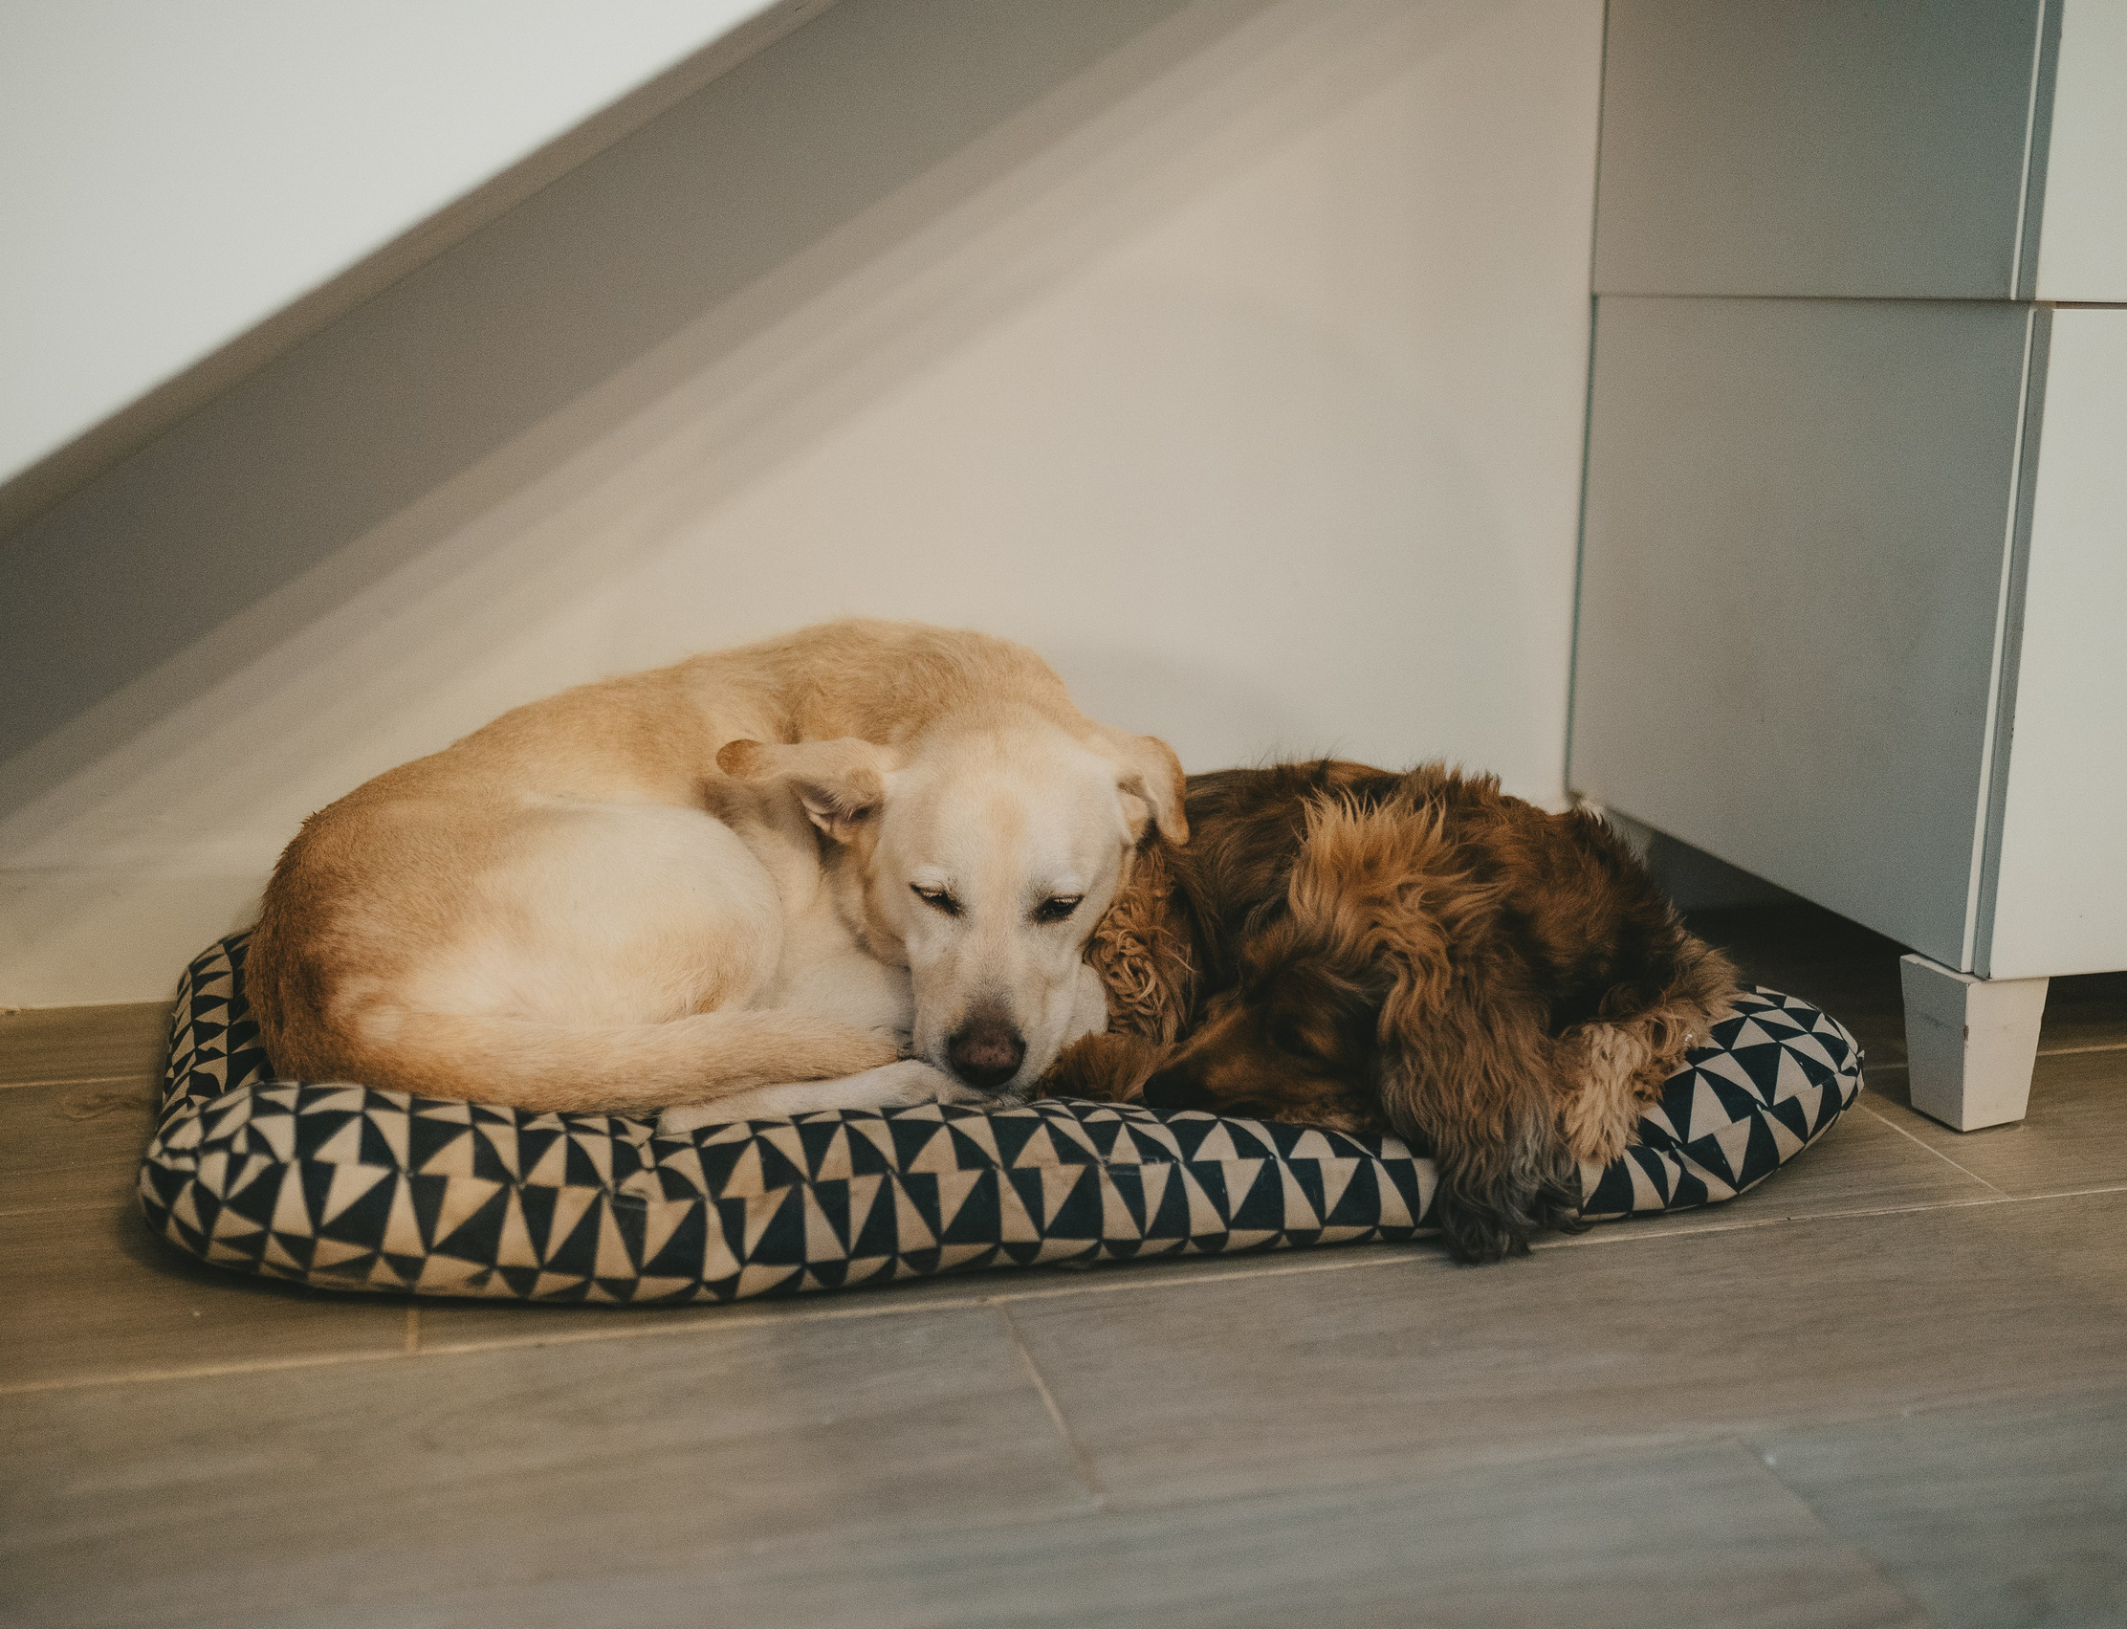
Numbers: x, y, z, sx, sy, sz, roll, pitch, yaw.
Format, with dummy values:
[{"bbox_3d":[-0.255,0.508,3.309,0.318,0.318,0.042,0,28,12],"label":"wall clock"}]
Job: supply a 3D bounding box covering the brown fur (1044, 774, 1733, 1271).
[{"bbox_3d":[0.194,0.087,1.463,0.450,0.200,0.430,5,14,21],"label":"brown fur"}]

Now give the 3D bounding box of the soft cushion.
[{"bbox_3d":[-0.031,0.134,1.518,1.030,0.110,0.590,-3,13,-13],"label":"soft cushion"}]

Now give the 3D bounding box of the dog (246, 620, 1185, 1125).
[{"bbox_3d":[-0.206,0.022,1.438,0.565,0.250,0.450,-3,13,-14],"label":"dog"}]

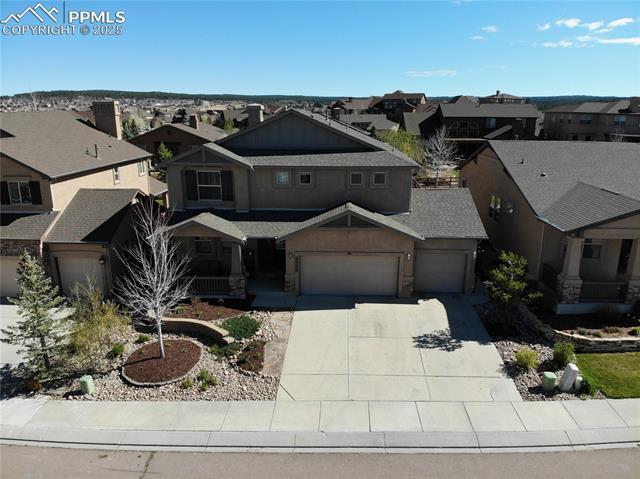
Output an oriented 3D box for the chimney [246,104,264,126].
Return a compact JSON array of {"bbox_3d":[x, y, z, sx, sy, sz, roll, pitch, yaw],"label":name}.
[{"bbox_3d":[-4.100,-7.814,27.943,0.950,1.600,1.250,0,18,1],"label":"chimney"}]

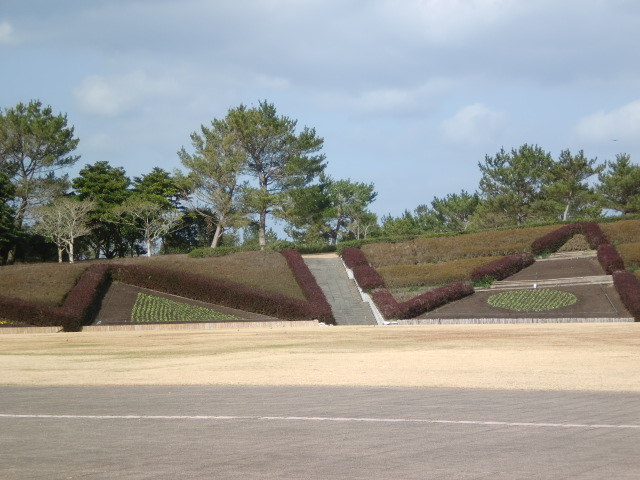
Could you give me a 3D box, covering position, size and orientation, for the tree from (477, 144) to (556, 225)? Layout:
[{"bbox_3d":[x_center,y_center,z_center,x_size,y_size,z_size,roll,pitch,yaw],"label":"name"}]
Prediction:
[{"bbox_3d":[12.600,-3.530,127.000,5.180,5.310,4.670,0,-1,0],"label":"tree"}]

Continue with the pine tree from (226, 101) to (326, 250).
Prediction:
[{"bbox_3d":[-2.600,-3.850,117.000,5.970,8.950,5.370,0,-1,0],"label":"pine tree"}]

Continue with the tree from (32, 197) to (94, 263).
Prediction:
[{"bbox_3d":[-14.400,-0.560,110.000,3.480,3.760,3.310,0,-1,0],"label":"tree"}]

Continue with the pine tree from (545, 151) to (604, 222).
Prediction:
[{"bbox_3d":[16.560,-3.590,128.000,3.790,4.770,3.600,0,-1,0],"label":"pine tree"}]

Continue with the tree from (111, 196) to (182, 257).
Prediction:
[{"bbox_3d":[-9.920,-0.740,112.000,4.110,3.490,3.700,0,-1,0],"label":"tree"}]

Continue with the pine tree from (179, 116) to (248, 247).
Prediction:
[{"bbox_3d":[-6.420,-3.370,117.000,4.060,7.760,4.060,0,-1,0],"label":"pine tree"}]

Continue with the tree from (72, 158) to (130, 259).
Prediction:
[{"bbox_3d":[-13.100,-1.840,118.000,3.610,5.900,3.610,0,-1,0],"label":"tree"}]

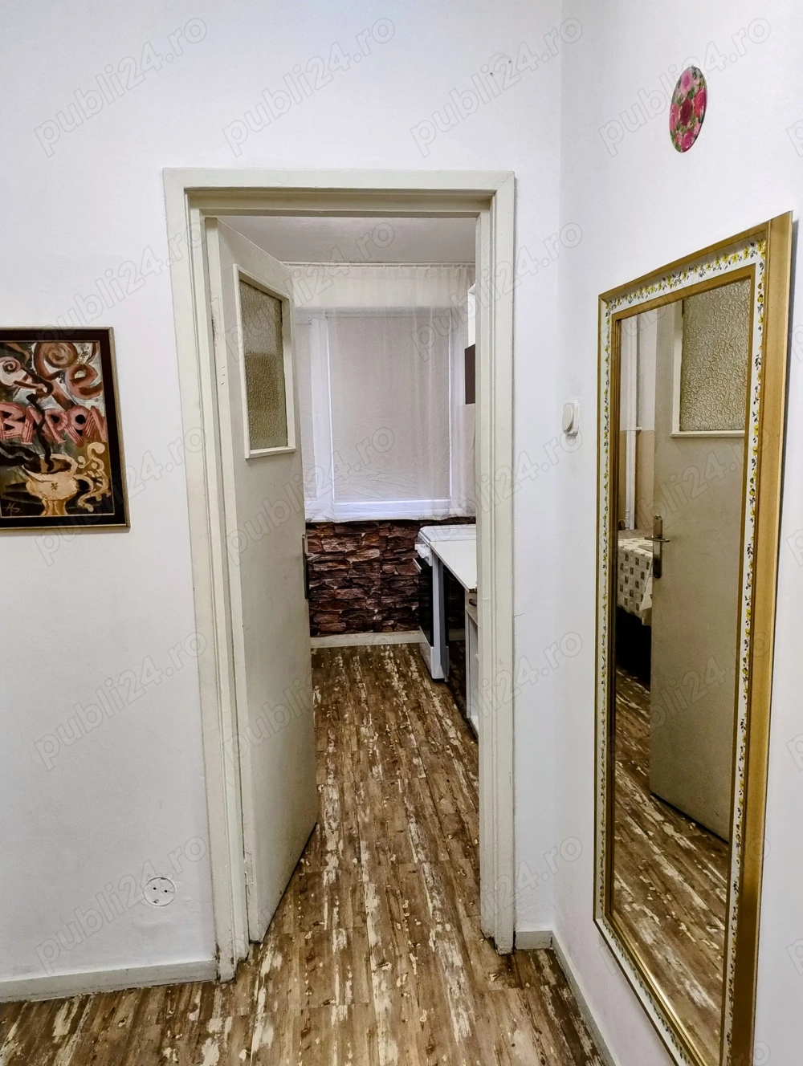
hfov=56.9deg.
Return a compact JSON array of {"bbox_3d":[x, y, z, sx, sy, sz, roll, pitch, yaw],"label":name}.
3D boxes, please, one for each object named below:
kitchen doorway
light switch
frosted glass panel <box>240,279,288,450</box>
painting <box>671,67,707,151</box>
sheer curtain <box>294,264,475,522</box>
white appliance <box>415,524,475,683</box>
[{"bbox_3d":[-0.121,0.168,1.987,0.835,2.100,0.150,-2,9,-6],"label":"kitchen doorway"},{"bbox_3d":[0.404,-0.277,1.778,0.020,0.082,0.080,-2,9,-6],"label":"light switch"},{"bbox_3d":[-0.423,-0.505,2.284,0.015,0.476,0.456,0,9,8],"label":"frosted glass panel"},{"bbox_3d":[0.453,-0.678,1.184,0.012,0.126,0.126,-2,9,-6],"label":"painting"},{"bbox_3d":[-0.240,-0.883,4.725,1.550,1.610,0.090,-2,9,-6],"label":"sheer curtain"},{"bbox_3d":[0.406,0.406,4.582,0.590,0.840,0.530,-2,9,-6],"label":"white appliance"}]

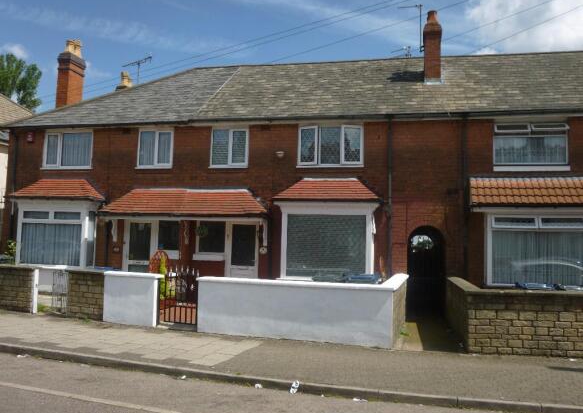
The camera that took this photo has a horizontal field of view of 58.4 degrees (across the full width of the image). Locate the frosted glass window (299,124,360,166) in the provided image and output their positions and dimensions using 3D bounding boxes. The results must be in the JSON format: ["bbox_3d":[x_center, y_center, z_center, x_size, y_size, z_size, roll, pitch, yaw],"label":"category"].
[{"bbox_3d":[0.969,-1.488,12.927,1.623,1.049,0.120,0,-5,12],"label":"frosted glass window"}]

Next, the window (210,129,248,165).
[{"bbox_3d":[-1.588,-1.501,13.467,1.022,1.015,0.100,0,-5,12],"label":"window"}]

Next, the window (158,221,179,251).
[{"bbox_3d":[-3.180,0.755,13.590,0.570,0.777,0.080,0,-5,12],"label":"window"}]

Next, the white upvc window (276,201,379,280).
[{"bbox_3d":[0.844,0.810,12.472,2.178,1.783,0.400,0,-5,12],"label":"white upvc window"}]

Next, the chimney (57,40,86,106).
[{"bbox_3d":[-7.093,-4.068,16.797,0.490,2.720,0.830,0,-5,12],"label":"chimney"}]

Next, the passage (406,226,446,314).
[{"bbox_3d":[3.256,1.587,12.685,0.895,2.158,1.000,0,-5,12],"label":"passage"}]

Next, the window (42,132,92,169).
[{"bbox_3d":[-6.142,-1.560,14.397,1.523,1.066,0.100,0,-5,12],"label":"window"}]

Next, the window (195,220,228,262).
[{"bbox_3d":[-2.059,0.870,13.363,0.833,1.018,0.100,0,-5,12],"label":"window"}]

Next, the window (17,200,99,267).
[{"bbox_3d":[-6.269,0.787,13.918,2.039,1.704,0.400,0,-5,12],"label":"window"}]

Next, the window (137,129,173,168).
[{"bbox_3d":[-3.603,-1.528,13.879,1.026,1.071,0.100,0,-5,12],"label":"window"}]

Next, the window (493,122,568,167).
[{"bbox_3d":[5.462,-1.389,11.996,1.606,1.027,0.200,0,-5,12],"label":"window"}]

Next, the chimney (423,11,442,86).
[{"bbox_3d":[3.872,-4.318,14.403,0.490,2.130,0.680,0,-5,12],"label":"chimney"}]

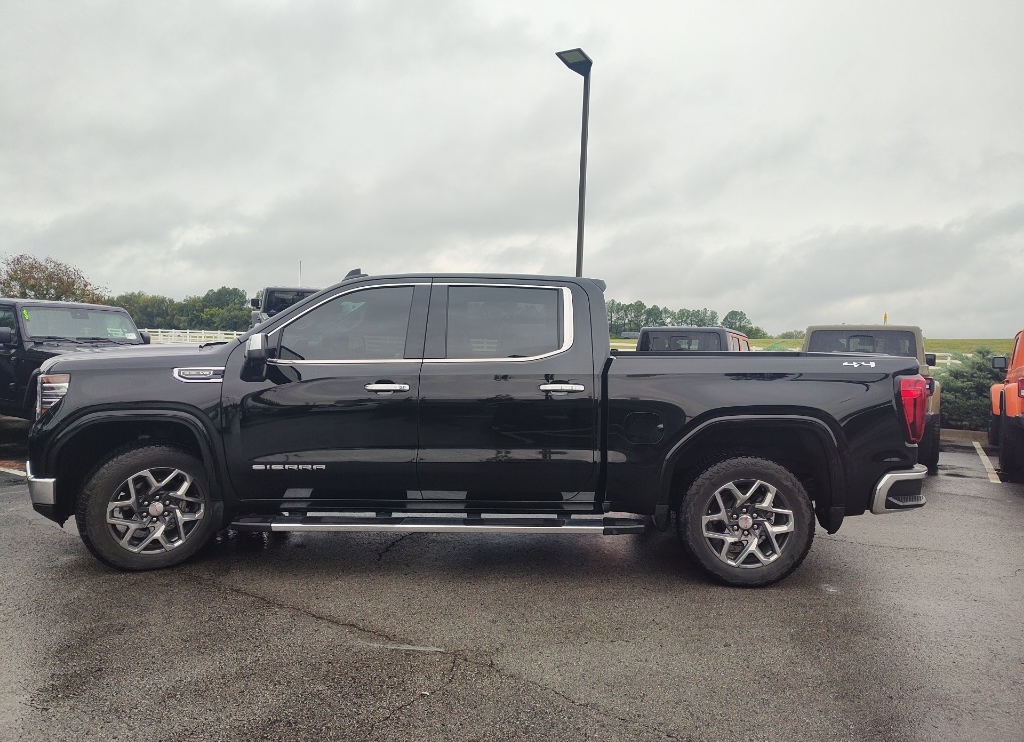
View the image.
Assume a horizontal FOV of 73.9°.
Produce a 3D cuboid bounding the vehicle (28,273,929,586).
[{"bbox_3d":[-0.273,0.298,5.204,5.890,1.970,2.120,1,2,0],"label":"vehicle"}]

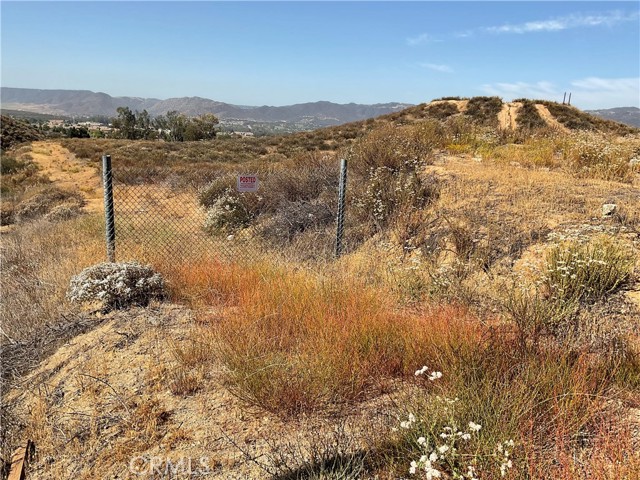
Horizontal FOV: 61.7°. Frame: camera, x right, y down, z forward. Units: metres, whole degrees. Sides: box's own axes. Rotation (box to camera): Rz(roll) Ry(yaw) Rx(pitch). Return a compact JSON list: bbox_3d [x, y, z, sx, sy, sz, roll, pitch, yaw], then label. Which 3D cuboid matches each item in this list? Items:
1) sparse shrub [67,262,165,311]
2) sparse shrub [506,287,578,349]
[{"bbox_3d":[-1.875,0.414,4.950,0.839,0.335,0.738,-4,14,-21],"label":"sparse shrub"},{"bbox_3d":[1.626,0.566,3.950,0.498,0.418,0.438,7,14,23],"label":"sparse shrub"}]

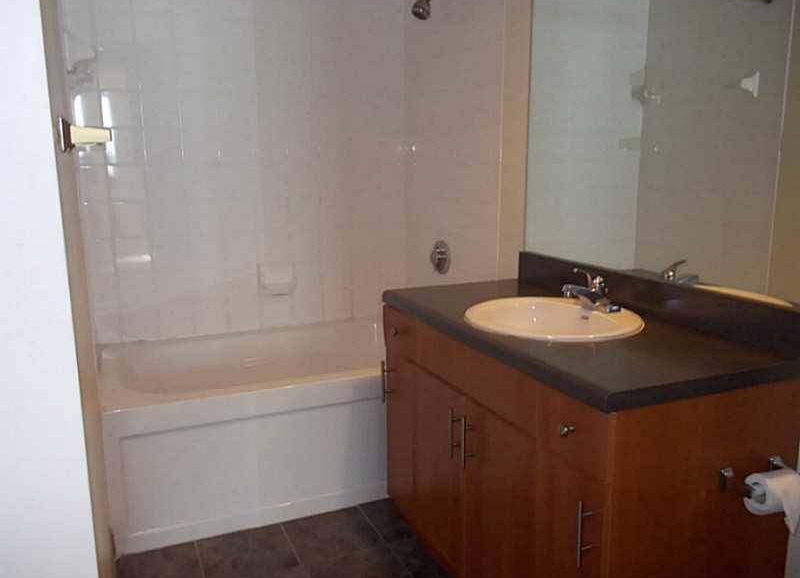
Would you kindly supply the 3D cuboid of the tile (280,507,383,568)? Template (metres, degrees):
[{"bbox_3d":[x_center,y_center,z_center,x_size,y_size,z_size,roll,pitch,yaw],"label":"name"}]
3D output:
[{"bbox_3d":[-0.249,0.894,2.439,0.303,0.010,0.300,-5,11,-23],"label":"tile"}]

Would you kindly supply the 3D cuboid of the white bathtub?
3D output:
[{"bbox_3d":[-0.465,0.532,2.959,1.520,0.515,0.910,-5,11,-23],"label":"white bathtub"}]

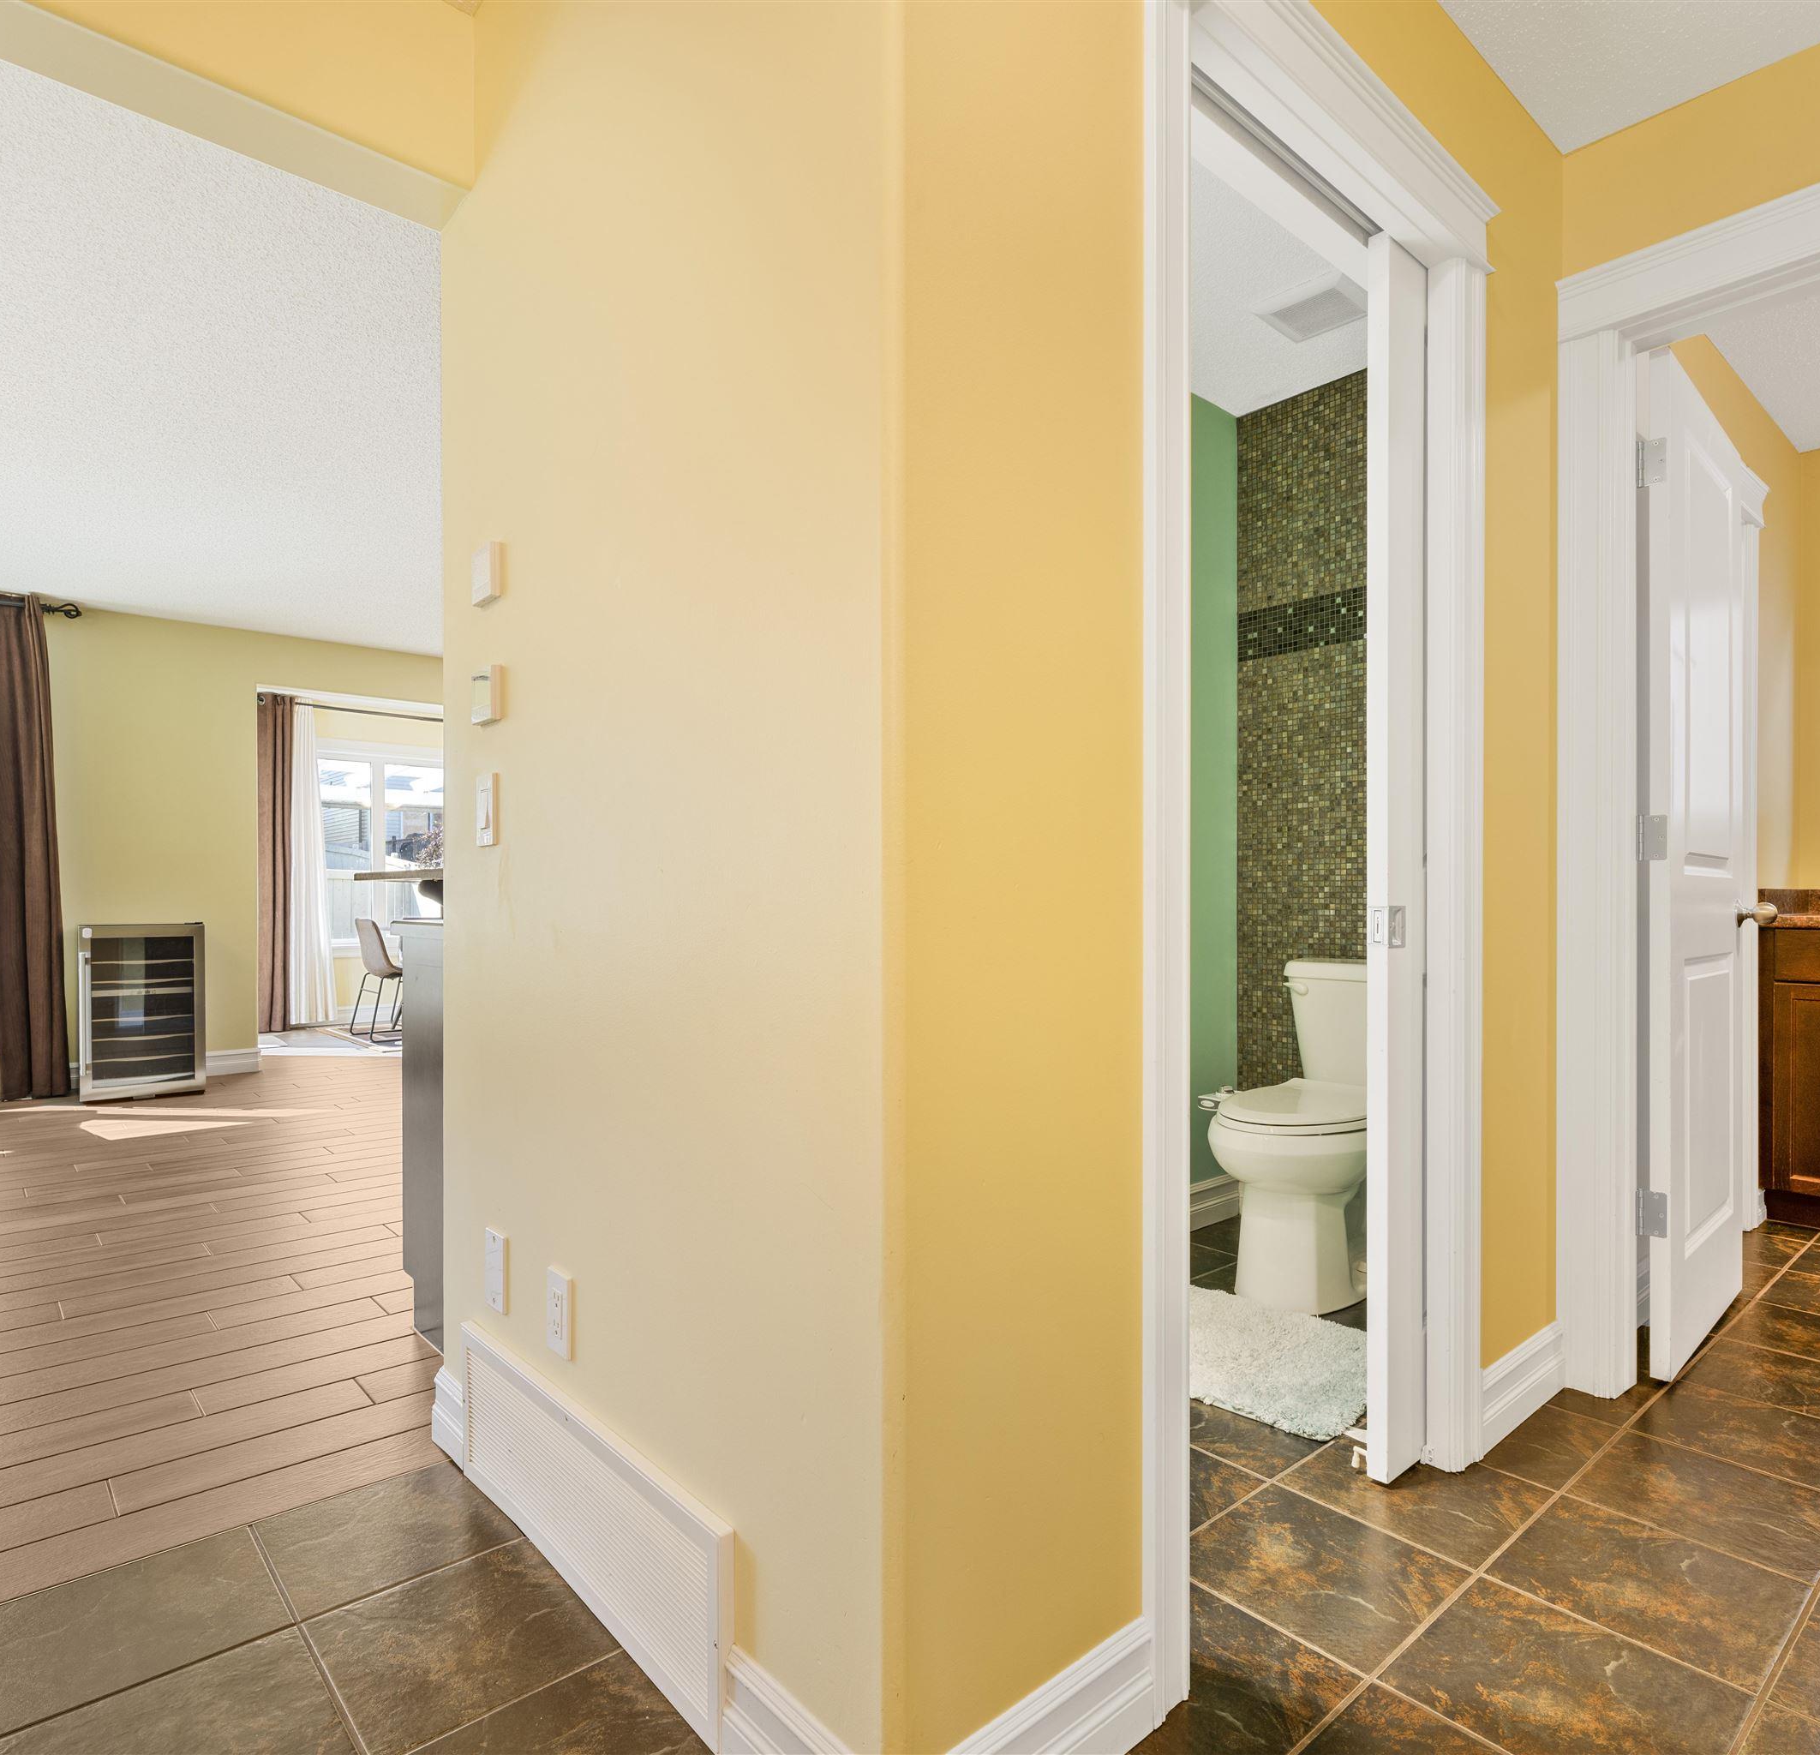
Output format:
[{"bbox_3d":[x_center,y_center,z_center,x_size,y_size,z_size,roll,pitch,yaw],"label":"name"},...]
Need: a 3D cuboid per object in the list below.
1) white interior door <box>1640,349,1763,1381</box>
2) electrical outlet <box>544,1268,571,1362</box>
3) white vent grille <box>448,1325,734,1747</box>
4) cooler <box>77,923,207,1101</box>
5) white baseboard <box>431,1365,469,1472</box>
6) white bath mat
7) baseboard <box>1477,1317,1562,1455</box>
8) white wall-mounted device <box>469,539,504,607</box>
[{"bbox_3d":[1.746,-0.021,2.259,0.720,2.025,0.037,1,-1,-42],"label":"white interior door"},{"bbox_3d":[-0.507,0.636,1.493,0.008,0.117,0.076,1,-1,-43],"label":"electrical outlet"},{"bbox_3d":[-0.473,0.864,1.438,0.024,0.250,0.790,1,-1,-43],"label":"white vent grille"},{"bbox_3d":[-3.765,0.630,5.016,0.485,0.825,0.490,1,-1,-40],"label":"cooler"},{"bbox_3d":[-0.783,0.922,1.761,0.022,0.143,0.145,1,-1,-43],"label":"white baseboard"},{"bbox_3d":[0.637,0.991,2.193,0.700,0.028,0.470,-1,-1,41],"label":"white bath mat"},{"bbox_3d":[1.121,0.927,1.879,0.390,0.145,0.020,1,-1,-41],"label":"baseboard"},{"bbox_3d":[-0.688,-0.491,1.669,0.020,0.088,0.080,1,-1,-43],"label":"white wall-mounted device"}]

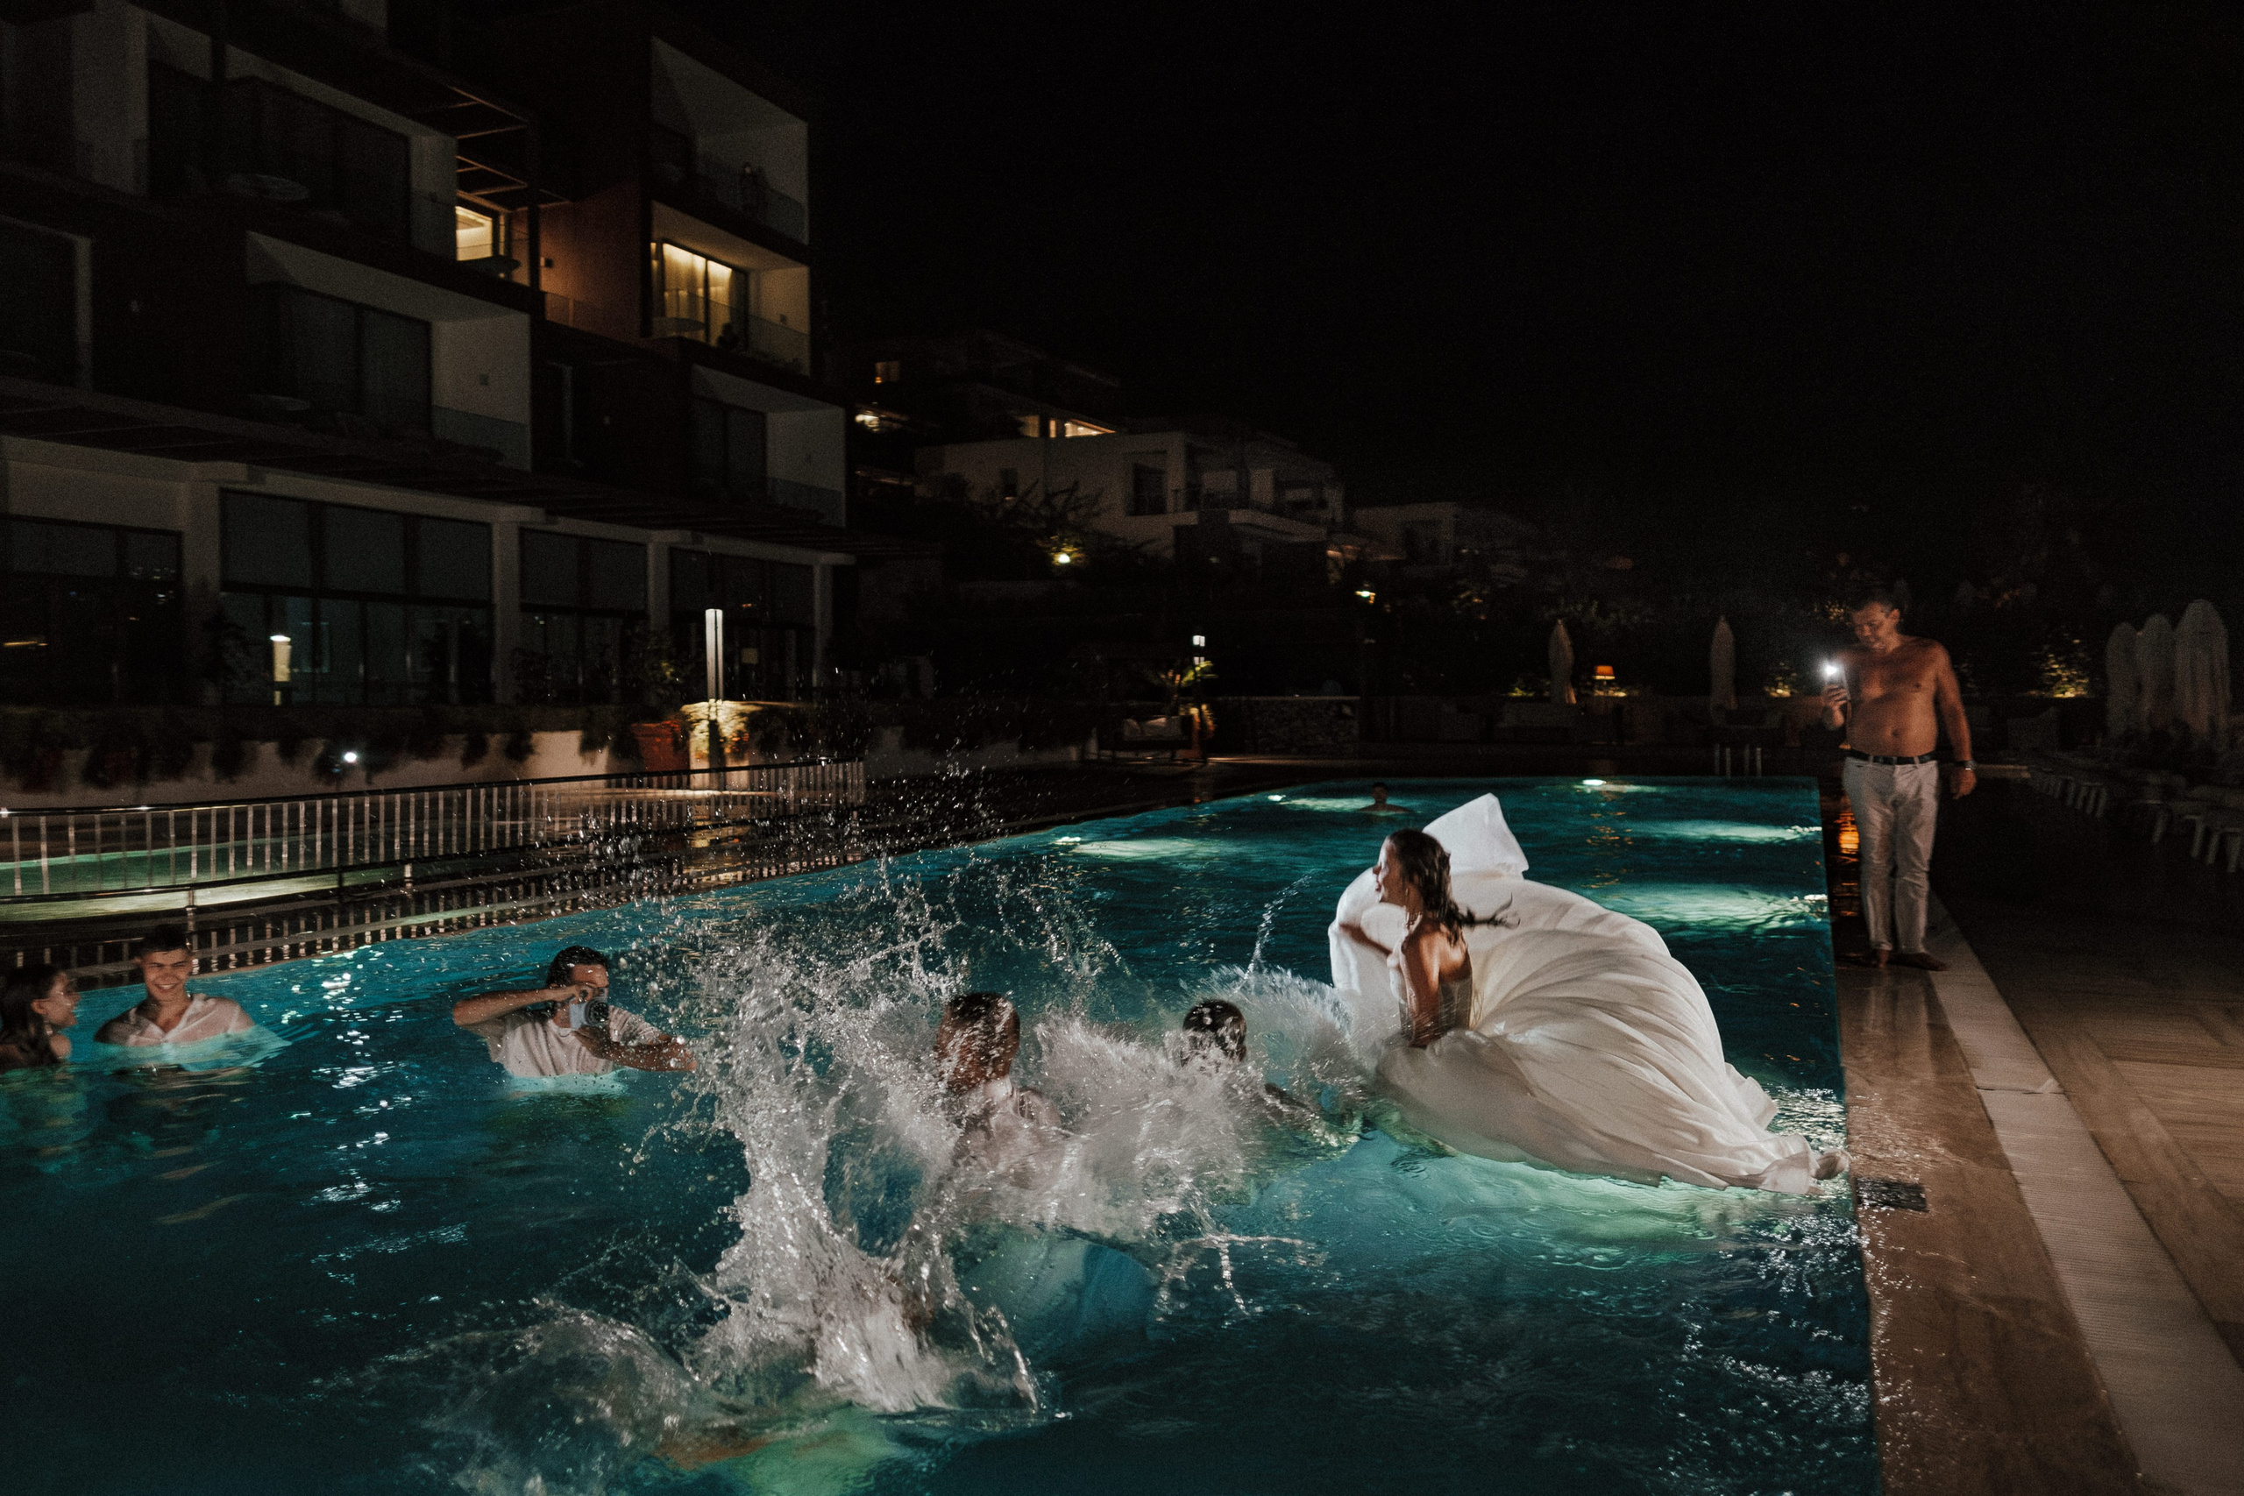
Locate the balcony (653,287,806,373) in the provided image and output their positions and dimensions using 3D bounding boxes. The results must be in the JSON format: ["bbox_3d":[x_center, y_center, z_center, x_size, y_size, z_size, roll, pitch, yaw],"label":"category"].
[{"bbox_3d":[-8.929,-8.840,32.039,1.750,1.050,5.100,1,2,25],"label":"balcony"}]

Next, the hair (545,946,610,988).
[{"bbox_3d":[-1.715,0.696,4.720,0.200,0.160,0.175,1,2,33],"label":"hair"}]

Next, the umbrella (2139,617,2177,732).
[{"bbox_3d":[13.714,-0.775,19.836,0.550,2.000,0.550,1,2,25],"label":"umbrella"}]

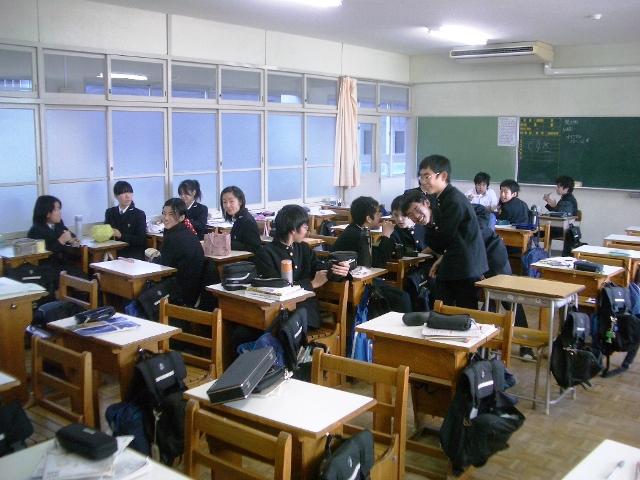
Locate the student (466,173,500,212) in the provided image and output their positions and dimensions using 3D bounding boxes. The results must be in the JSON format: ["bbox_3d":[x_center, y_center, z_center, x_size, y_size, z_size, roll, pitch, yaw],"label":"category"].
[{"bbox_3d":[2.071,-0.237,8.383,0.480,1.270,0.600,3,10,17],"label":"student"}]

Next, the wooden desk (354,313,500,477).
[{"bbox_3d":[0.523,0.809,3.242,0.600,0.765,0.378,6,11,35],"label":"wooden desk"}]

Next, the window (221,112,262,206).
[{"bbox_3d":[-0.954,-0.987,7.914,0.055,1.146,0.754,8,12,40],"label":"window"}]

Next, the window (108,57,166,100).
[{"bbox_3d":[-1.874,-1.668,6.691,0.055,0.458,0.723,8,12,40],"label":"window"}]

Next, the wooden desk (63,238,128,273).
[{"bbox_3d":[-2.049,0.398,5.912,0.600,0.750,0.370,8,12,38],"label":"wooden desk"}]

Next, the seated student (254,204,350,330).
[{"bbox_3d":[-0.130,0.422,4.330,0.600,1.270,0.680,0,10,-5],"label":"seated student"}]

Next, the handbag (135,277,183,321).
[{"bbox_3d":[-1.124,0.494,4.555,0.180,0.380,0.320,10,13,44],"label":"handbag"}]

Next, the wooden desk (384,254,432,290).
[{"bbox_3d":[0.576,0.482,5.362,0.378,0.765,0.600,-8,12,-41],"label":"wooden desk"}]

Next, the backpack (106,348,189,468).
[{"bbox_3d":[-0.809,0.777,3.058,0.200,0.440,0.300,7,12,37],"label":"backpack"}]

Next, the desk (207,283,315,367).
[{"bbox_3d":[-0.377,0.685,4.122,0.630,0.739,0.352,8,13,43],"label":"desk"}]

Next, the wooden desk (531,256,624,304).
[{"bbox_3d":[1.888,0.563,4.819,0.378,0.765,0.600,-9,13,-44],"label":"wooden desk"}]

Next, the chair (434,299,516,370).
[{"bbox_3d":[0.715,0.778,3.366,0.430,0.800,0.450,5,10,30],"label":"chair"}]

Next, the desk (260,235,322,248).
[{"bbox_3d":[-0.332,0.384,6.010,0.600,0.770,0.400,8,13,38],"label":"desk"}]

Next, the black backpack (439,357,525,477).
[{"bbox_3d":[0.740,0.794,2.964,0.340,0.420,0.220,-8,12,-40],"label":"black backpack"}]

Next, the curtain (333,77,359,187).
[{"bbox_3d":[0.374,-1.548,9.338,0.140,1.560,0.480,7,12,40],"label":"curtain"}]

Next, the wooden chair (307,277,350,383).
[{"bbox_3d":[-0.091,0.666,4.127,0.410,0.800,0.430,6,11,29],"label":"wooden chair"}]

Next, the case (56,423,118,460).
[{"bbox_3d":[-0.712,0.618,1.978,0.180,0.058,0.085,5,11,27],"label":"case"}]

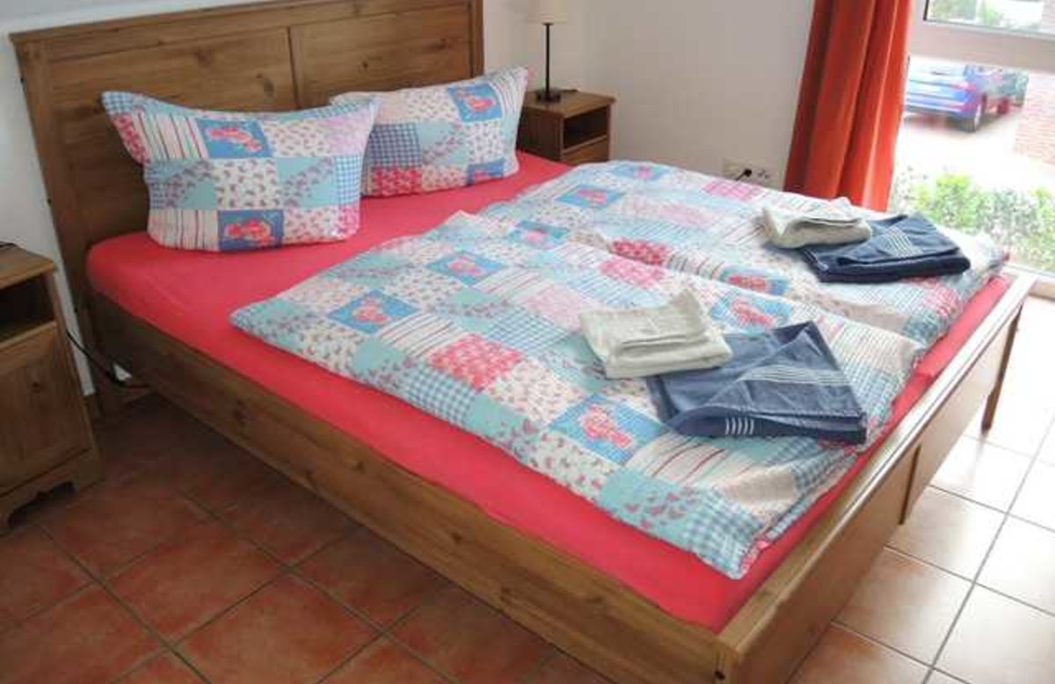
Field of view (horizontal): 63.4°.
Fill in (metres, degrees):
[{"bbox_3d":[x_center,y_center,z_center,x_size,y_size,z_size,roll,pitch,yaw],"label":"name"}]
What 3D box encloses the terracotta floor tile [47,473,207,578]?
[{"bbox_3d":[-0.979,0.445,2.114,0.303,0.010,0.303,20,33,35],"label":"terracotta floor tile"}]

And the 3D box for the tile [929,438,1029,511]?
[{"bbox_3d":[1.176,0.337,2.314,0.308,0.010,0.308,20,33,35],"label":"tile"}]

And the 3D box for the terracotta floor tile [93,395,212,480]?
[{"bbox_3d":[-1.037,0.253,2.520,0.308,0.010,0.308,20,33,35],"label":"terracotta floor tile"}]

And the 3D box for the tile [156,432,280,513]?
[{"bbox_3d":[-0.800,0.340,2.338,0.308,0.010,0.308,20,33,35],"label":"tile"}]

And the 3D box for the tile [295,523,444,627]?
[{"bbox_3d":[-0.320,0.514,1.958,0.303,0.010,0.303,20,33,35],"label":"tile"}]

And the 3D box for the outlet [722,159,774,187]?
[{"bbox_3d":[0.930,-0.715,3.588,0.228,0.081,0.012,20,33,35],"label":"outlet"}]

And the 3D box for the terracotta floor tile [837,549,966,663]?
[{"bbox_3d":[0.778,0.549,1.859,0.303,0.010,0.303,20,33,35],"label":"terracotta floor tile"}]

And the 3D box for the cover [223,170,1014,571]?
[{"bbox_3d":[0.297,-0.168,2.038,1.306,0.113,1.564,21,34,36],"label":"cover"}]

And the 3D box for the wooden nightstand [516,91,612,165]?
[{"bbox_3d":[0.180,-0.809,3.950,0.306,0.605,0.415,20,33,35],"label":"wooden nightstand"}]

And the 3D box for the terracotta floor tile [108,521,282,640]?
[{"bbox_3d":[-0.754,0.533,1.946,0.308,0.010,0.308,20,33,35],"label":"terracotta floor tile"}]

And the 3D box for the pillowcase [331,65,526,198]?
[{"bbox_3d":[-0.309,-0.715,2.903,0.760,0.360,0.230,-21,21,-34],"label":"pillowcase"}]

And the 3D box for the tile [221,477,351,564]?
[{"bbox_3d":[-0.557,0.429,2.139,0.303,0.010,0.303,20,33,35],"label":"tile"}]

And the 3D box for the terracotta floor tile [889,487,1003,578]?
[{"bbox_3d":[0.972,0.443,2.075,0.303,0.010,0.303,20,33,35],"label":"terracotta floor tile"}]

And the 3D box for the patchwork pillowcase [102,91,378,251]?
[{"bbox_3d":[-0.736,-0.460,2.270,0.660,0.403,0.180,-8,9,-15],"label":"patchwork pillowcase"}]

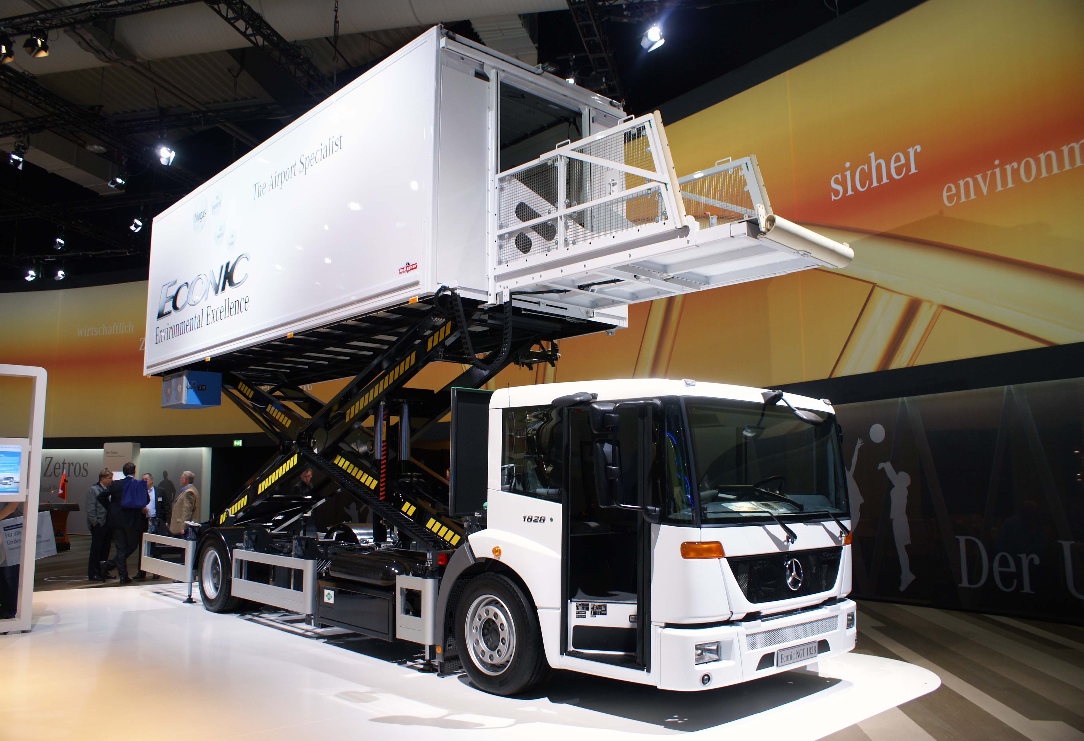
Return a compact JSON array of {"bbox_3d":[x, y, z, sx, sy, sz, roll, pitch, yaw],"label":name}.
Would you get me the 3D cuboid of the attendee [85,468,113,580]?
[{"bbox_3d":[-7.138,2.508,13.515,0.400,1.760,0.520,0,-7,2],"label":"attendee"}]

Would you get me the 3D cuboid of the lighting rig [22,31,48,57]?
[{"bbox_3d":[-8.118,-5.234,13.315,0.420,0.420,0.420,4,-38,-32],"label":"lighting rig"}]

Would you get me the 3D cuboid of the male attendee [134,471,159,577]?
[{"bbox_3d":[-6.394,2.554,13.711,0.550,1.710,0.380,-2,-7,12],"label":"male attendee"}]

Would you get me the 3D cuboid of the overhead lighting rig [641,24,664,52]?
[{"bbox_3d":[1.760,-5.291,13.213,0.420,0.420,0.420,-1,35,10],"label":"overhead lighting rig"}]

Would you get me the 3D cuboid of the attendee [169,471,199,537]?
[{"bbox_3d":[-5.678,2.484,13.299,0.400,1.740,0.520,4,-8,-30],"label":"attendee"}]

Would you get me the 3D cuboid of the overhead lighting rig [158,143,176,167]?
[{"bbox_3d":[-8.102,-4.654,17.900,0.430,0.430,0.430,7,24,-44],"label":"overhead lighting rig"}]

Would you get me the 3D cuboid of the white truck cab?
[{"bbox_3d":[1.016,1.301,6.756,2.578,2.355,2.334,6,-10,-42],"label":"white truck cab"}]

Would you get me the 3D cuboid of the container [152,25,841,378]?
[{"bbox_3d":[-1.794,-1.543,10.181,2.538,2.487,10.150,6,-10,-42],"label":"container"}]

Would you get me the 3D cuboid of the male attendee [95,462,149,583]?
[{"bbox_3d":[-6.684,2.433,13.341,0.720,1.860,0.500,0,-7,2],"label":"male attendee"}]

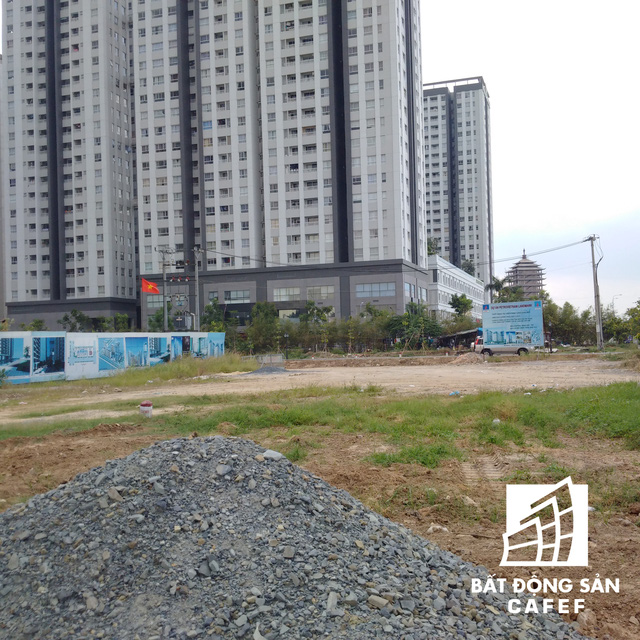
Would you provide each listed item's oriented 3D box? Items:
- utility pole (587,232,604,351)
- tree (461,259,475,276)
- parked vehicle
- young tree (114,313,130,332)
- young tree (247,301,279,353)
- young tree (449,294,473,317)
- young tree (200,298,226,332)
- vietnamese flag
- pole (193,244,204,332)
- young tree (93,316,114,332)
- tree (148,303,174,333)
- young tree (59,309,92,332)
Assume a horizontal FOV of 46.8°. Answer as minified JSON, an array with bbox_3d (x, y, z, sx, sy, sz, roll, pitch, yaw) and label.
[{"bbox_3d":[24.905,-2.384,65.973,1.200,10.318,0.600,-2,0,0],"label":"utility pole"},{"bbox_3d":[39.026,-13.844,195.000,3.692,4.878,3.692,-2,0,0],"label":"tree"},{"bbox_3d":[14.561,2.170,59.000,4.900,1.750,1.800,-2,0,6],"label":"parked vehicle"},{"bbox_3d":[-21.302,1.587,79.988,1.731,4.799,1.731,-2,0,0],"label":"young tree"},{"bbox_3d":[-5.684,0.843,73.987,3.202,5.189,3.202,-2,0,0],"label":"young tree"},{"bbox_3d":[17.563,-0.114,91.984,2.986,6.243,2.986,-2,0,0],"label":"young tree"},{"bbox_3d":[-10.723,0.748,74.985,2.637,5.859,2.637,-2,0,0],"label":"young tree"},{"bbox_3d":[-13.982,-2.763,61.000,1.600,1.320,0.400,-1,0,-9],"label":"vietnamese flag"},{"bbox_3d":[-10.542,-1.321,64.973,1.000,10.282,0.500,-2,0,0],"label":"pole"},{"bbox_3d":[-23.362,1.831,79.989,2.380,4.422,2.380,-2,0,0],"label":"young tree"},{"bbox_3d":[-16.428,1.009,76.985,2.707,5.664,2.707,-2,0,0],"label":"tree"},{"bbox_3d":[-26.378,1.439,79.986,3.678,5.368,3.678,-2,0,0],"label":"young tree"}]

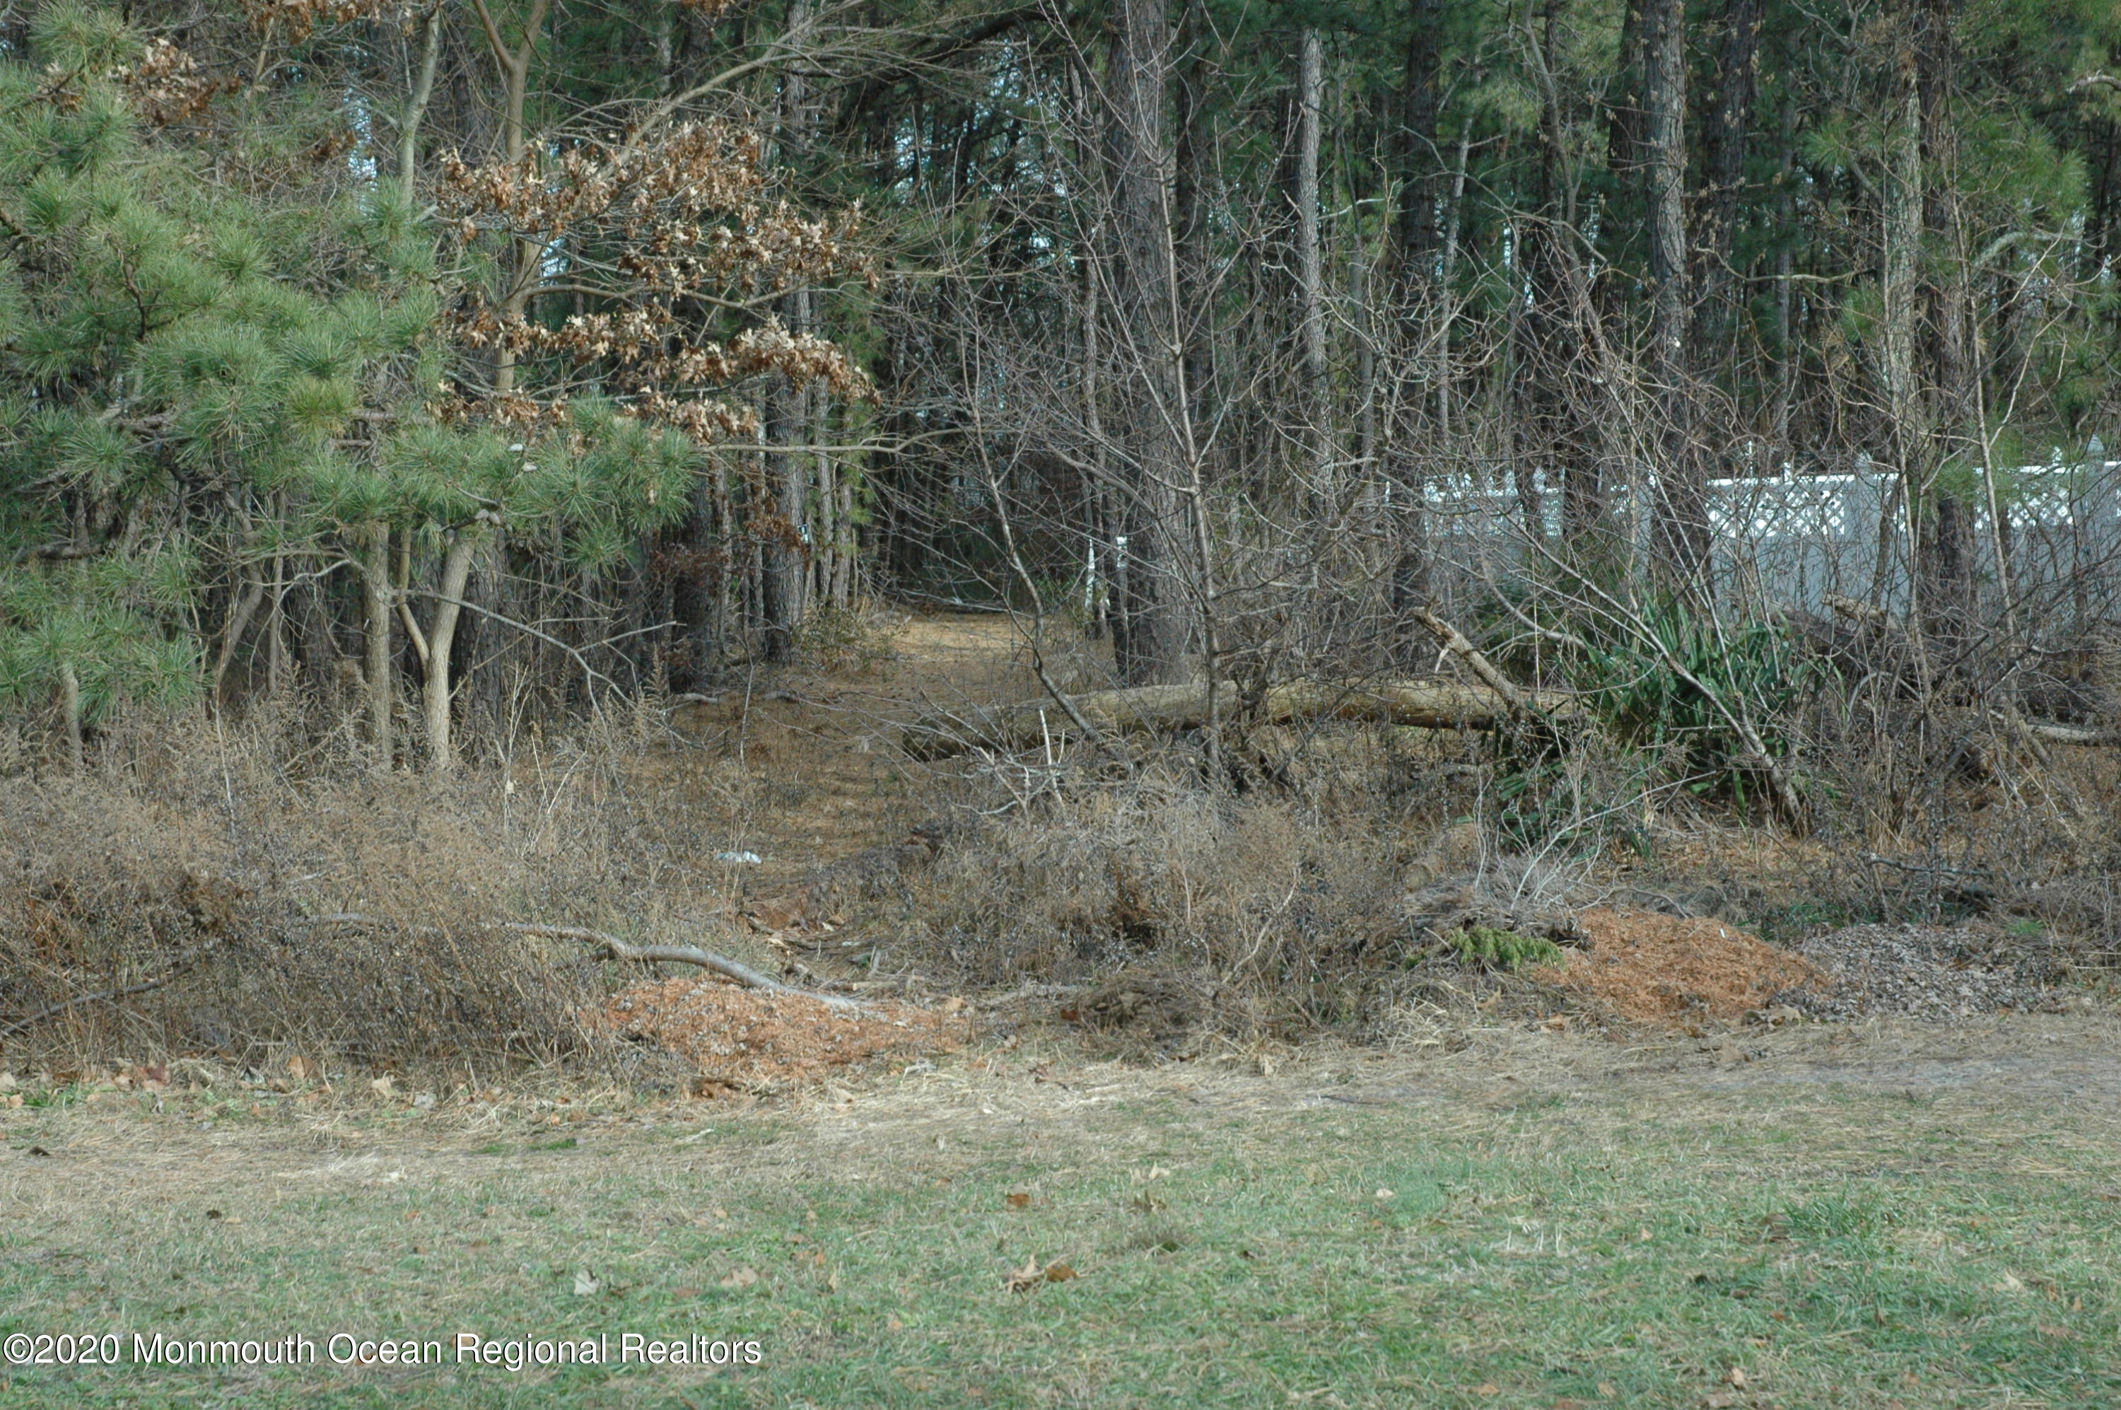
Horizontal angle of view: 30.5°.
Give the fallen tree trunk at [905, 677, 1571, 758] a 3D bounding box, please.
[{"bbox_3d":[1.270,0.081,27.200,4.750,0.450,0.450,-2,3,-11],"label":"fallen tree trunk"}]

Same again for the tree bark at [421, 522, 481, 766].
[{"bbox_3d":[-3.135,-0.281,20.000,0.290,1.270,0.170,-2,3,0],"label":"tree bark"}]

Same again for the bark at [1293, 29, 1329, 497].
[{"bbox_3d":[2.326,-4.100,36.000,0.260,4.400,0.250,-2,3,0],"label":"bark"}]

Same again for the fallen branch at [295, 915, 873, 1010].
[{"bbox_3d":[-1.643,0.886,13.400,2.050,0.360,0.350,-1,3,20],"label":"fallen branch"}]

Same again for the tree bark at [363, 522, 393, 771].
[{"bbox_3d":[-3.514,-0.299,20.000,0.140,1.300,0.130,-2,3,0],"label":"tree bark"}]

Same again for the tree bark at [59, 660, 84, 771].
[{"bbox_3d":[-4.838,0.053,19.000,0.120,0.560,0.110,-2,3,0],"label":"tree bark"}]

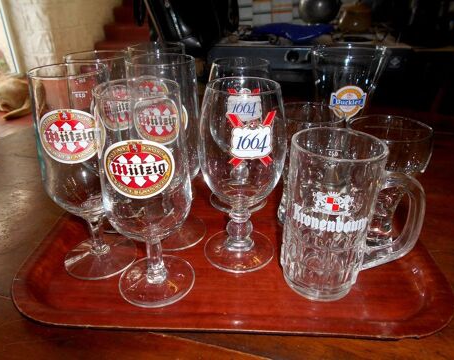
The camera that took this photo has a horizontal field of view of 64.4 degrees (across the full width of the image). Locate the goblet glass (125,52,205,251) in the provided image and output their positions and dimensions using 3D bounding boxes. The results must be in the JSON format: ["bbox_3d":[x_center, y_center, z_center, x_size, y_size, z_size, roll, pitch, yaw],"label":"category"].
[{"bbox_3d":[-0.054,-0.023,0.336,0.068,0.172,0.068,-1,27,-3],"label":"goblet glass"}]

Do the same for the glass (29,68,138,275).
[{"bbox_3d":[-0.115,-0.004,0.300,0.068,0.172,0.068,-6,28,-12],"label":"glass"}]

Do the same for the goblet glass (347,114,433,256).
[{"bbox_3d":[0.142,0.006,0.342,0.068,0.118,0.068,12,30,22],"label":"goblet glass"}]

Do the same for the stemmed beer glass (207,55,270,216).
[{"bbox_3d":[0.014,-0.049,0.402,0.072,0.159,0.072,-1,27,-3],"label":"stemmed beer glass"}]

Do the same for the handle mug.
[{"bbox_3d":[0.099,0.030,0.286,0.107,0.125,0.070,5,28,8],"label":"handle mug"}]

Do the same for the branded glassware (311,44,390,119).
[{"bbox_3d":[0.130,-0.064,0.422,0.079,0.168,0.079,9,28,16],"label":"branded glassware"}]

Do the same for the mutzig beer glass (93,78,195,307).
[{"bbox_3d":[-0.059,0.013,0.275,0.068,0.165,0.068,-2,27,-5],"label":"mutzig beer glass"}]

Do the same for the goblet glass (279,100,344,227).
[{"bbox_3d":[0.083,-0.016,0.384,0.068,0.118,0.068,6,28,12],"label":"goblet glass"}]

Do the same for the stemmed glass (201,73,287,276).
[{"bbox_3d":[0.012,-0.004,0.314,0.072,0.159,0.072,-4,28,-8],"label":"stemmed glass"}]

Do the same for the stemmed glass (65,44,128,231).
[{"bbox_3d":[-0.115,-0.035,0.360,0.068,0.172,0.068,-13,30,-24],"label":"stemmed glass"}]

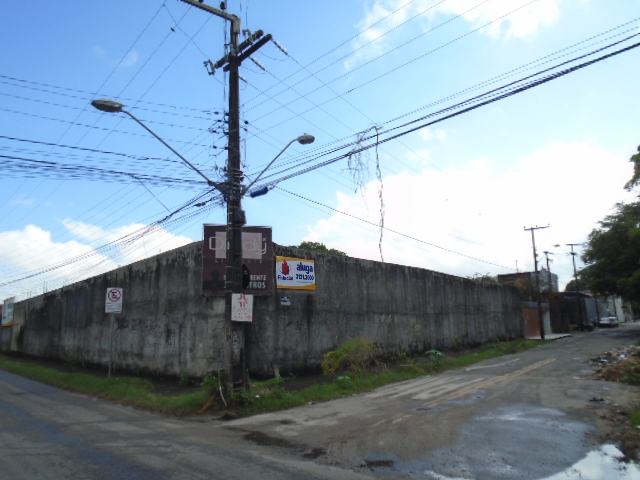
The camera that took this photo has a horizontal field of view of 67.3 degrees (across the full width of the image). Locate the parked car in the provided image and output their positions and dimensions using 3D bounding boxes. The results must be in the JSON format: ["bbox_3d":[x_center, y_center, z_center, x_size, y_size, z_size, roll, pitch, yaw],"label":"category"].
[{"bbox_3d":[37.210,10.679,62.000,1.700,1.450,4.200,-9,-12,36],"label":"parked car"}]

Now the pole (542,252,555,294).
[{"bbox_3d":[23.742,5.348,49.728,1.500,8.393,0.400,5,-12,-34],"label":"pole"}]

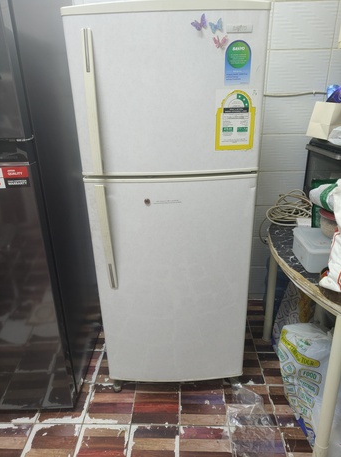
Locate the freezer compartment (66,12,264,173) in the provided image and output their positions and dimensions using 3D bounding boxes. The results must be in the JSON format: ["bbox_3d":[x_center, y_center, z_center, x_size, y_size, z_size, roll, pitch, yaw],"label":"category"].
[{"bbox_3d":[-0.007,-0.497,1.198,0.589,0.471,0.550,-2,22,0],"label":"freezer compartment"}]

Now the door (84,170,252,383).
[{"bbox_3d":[0.013,0.236,1.249,0.589,0.893,0.090,-2,22,0],"label":"door"}]

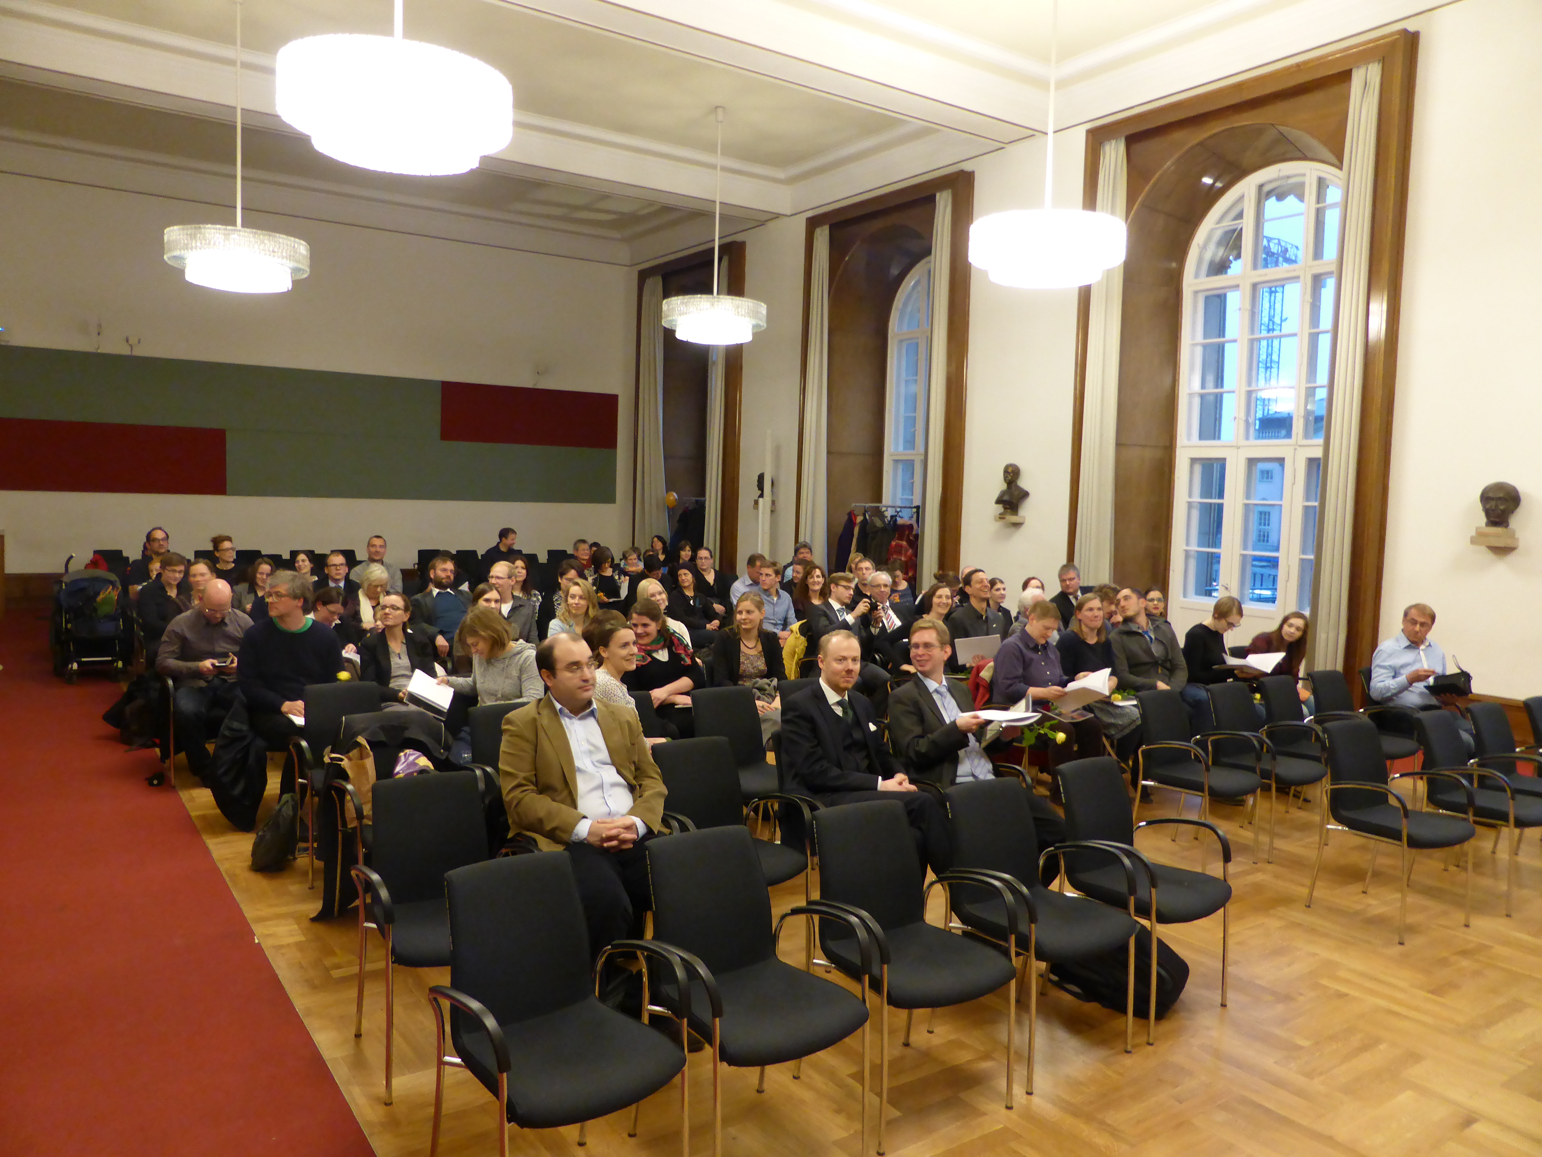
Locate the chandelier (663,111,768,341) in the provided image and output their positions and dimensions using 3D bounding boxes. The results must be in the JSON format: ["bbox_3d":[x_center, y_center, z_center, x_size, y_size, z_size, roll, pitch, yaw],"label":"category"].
[{"bbox_3d":[-0.627,-4.171,13.139,1.240,2.690,1.240,1,4,0],"label":"chandelier"}]

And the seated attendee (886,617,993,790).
[{"bbox_3d":[0.833,0.858,4.772,0.580,1.340,0.830,-1,5,-34],"label":"seated attendee"}]

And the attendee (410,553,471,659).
[{"bbox_3d":[-2.465,0.511,8.570,0.580,1.335,0.800,-1,5,-33],"label":"attendee"}]

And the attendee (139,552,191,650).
[{"bbox_3d":[-4.162,0.512,7.783,0.500,1.320,0.780,-2,6,-40],"label":"attendee"}]

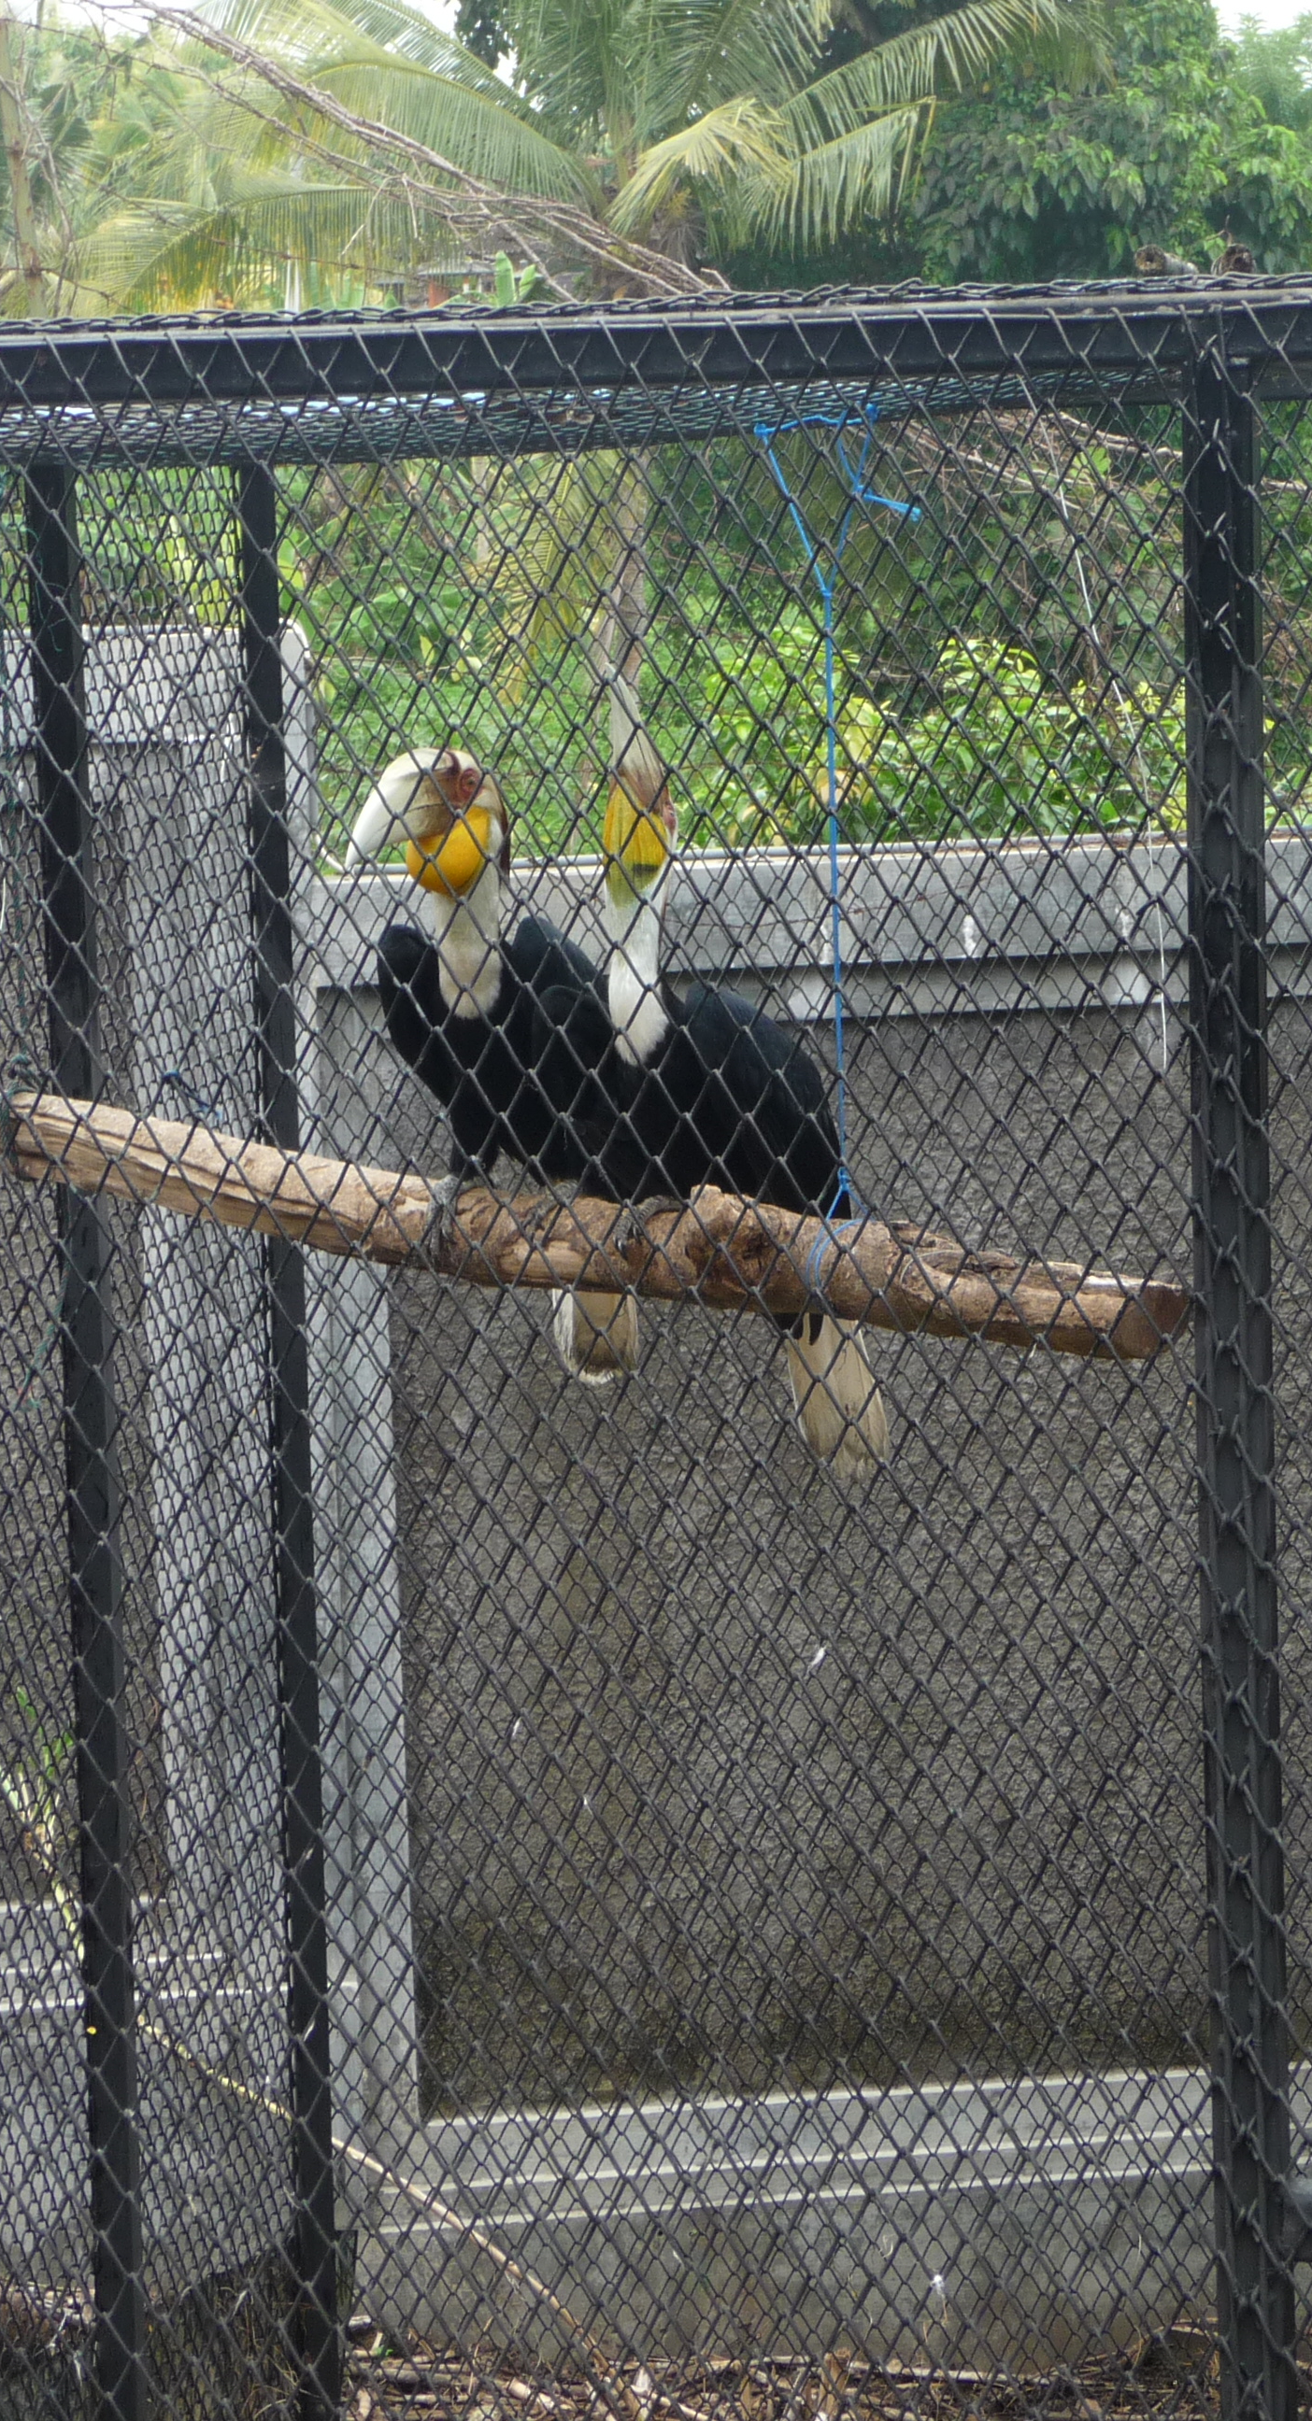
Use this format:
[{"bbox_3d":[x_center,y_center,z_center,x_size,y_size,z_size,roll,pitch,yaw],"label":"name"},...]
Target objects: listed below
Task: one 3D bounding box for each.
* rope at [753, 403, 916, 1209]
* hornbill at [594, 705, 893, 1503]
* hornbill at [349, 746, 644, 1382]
[{"bbox_3d":[0.181,-0.410,6.450,0.165,0.840,0.080,-2,6,0],"label":"rope"},{"bbox_3d":[0.088,-0.114,6.500,0.250,0.780,0.440,3,7,38],"label":"hornbill"},{"bbox_3d":[-0.167,-0.153,6.600,0.270,0.640,0.410,2,7,30],"label":"hornbill"}]

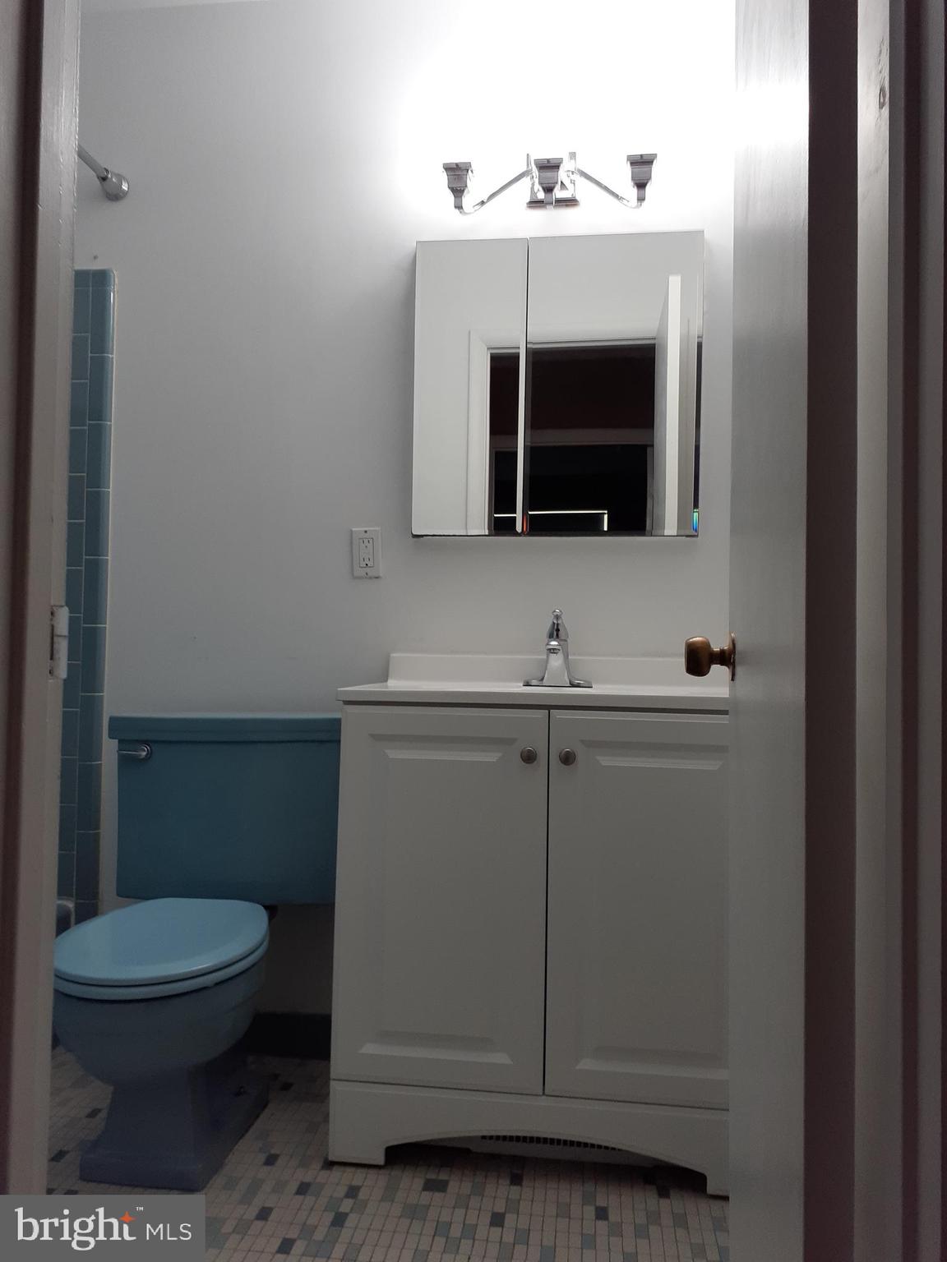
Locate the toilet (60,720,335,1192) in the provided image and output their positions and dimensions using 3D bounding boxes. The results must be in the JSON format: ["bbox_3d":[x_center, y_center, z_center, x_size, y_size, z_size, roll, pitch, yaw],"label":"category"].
[{"bbox_3d":[-0.542,0.576,1.906,0.556,0.786,0.753,1,-2,8],"label":"toilet"}]

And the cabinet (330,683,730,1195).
[{"bbox_3d":[0.160,0.555,1.983,0.775,0.858,0.447,1,-2,8],"label":"cabinet"}]

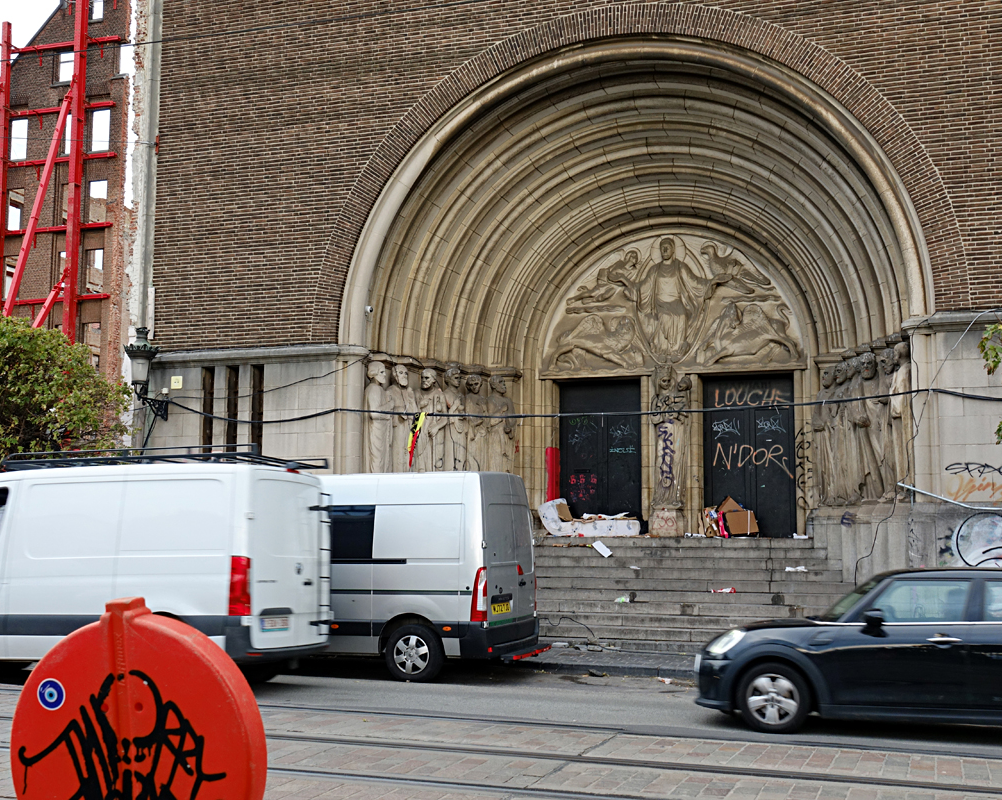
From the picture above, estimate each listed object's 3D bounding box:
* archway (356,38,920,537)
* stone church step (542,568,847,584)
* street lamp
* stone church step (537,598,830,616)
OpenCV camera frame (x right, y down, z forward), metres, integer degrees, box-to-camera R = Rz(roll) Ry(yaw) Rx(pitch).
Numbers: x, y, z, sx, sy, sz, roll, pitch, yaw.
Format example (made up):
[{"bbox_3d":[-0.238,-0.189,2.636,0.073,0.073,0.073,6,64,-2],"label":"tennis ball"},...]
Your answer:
[{"bbox_3d":[2.199,-1.410,18.636,8.428,7.048,4.200,-2,-7,18],"label":"archway"},{"bbox_3d":[2.286,2.665,18.382,5.700,0.156,0.320,-2,-7,18],"label":"stone church step"},{"bbox_3d":[-5.397,-0.424,18.349,0.630,1.340,1.020,-2,-7,18],"label":"street lamp"},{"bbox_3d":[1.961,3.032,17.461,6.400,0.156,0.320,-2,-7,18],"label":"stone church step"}]

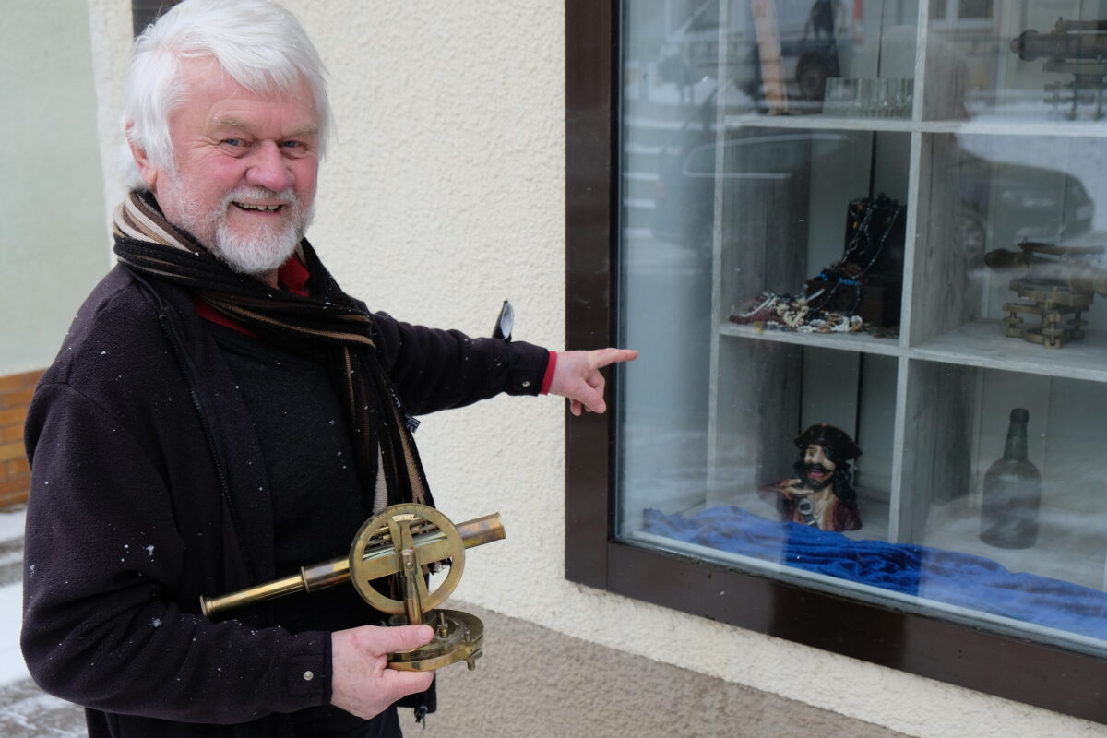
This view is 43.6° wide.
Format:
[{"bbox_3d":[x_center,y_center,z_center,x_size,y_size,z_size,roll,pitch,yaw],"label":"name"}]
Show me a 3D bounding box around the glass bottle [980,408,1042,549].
[{"bbox_3d":[0.771,0.180,2.321,0.095,0.230,0.095,9,15,35],"label":"glass bottle"}]

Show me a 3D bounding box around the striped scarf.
[{"bbox_3d":[-0.297,0.004,1.429,0.260,0.360,0.300,-10,16,-38],"label":"striped scarf"}]

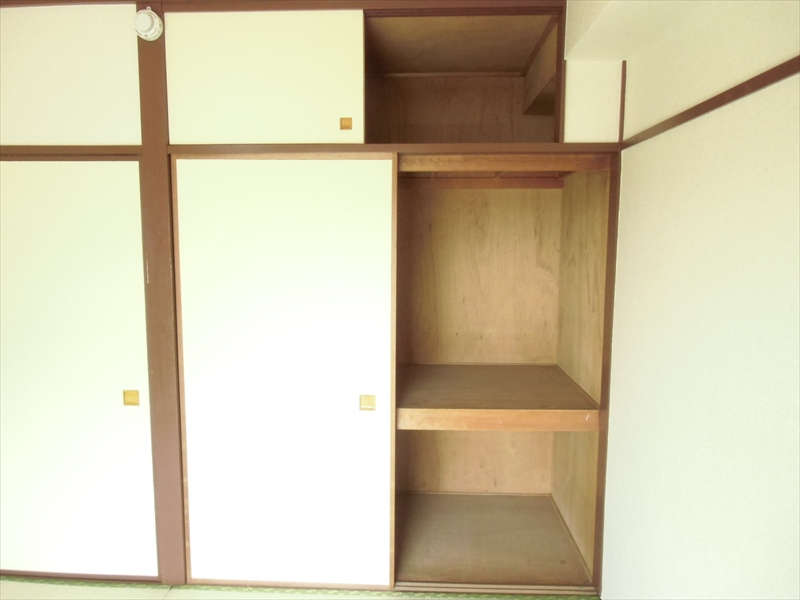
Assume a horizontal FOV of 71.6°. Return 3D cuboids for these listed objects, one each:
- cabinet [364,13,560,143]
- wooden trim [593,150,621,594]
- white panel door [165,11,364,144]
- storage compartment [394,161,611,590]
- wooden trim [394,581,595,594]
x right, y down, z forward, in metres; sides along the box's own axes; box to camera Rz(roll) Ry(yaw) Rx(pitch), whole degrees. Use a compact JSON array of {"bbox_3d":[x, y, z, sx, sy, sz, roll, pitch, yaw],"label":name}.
[{"bbox_3d":[0.247,-0.876,2.503,0.729,0.486,0.849,1,6,3],"label":"cabinet"},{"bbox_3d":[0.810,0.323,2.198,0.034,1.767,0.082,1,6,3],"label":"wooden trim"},{"bbox_3d":[-0.515,-0.842,2.119,0.763,0.490,0.030,1,6,3],"label":"white panel door"},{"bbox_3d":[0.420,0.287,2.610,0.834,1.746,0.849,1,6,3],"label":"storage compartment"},{"bbox_3d":[0.395,1.204,2.308,0.836,0.032,0.090,1,6,3],"label":"wooden trim"}]

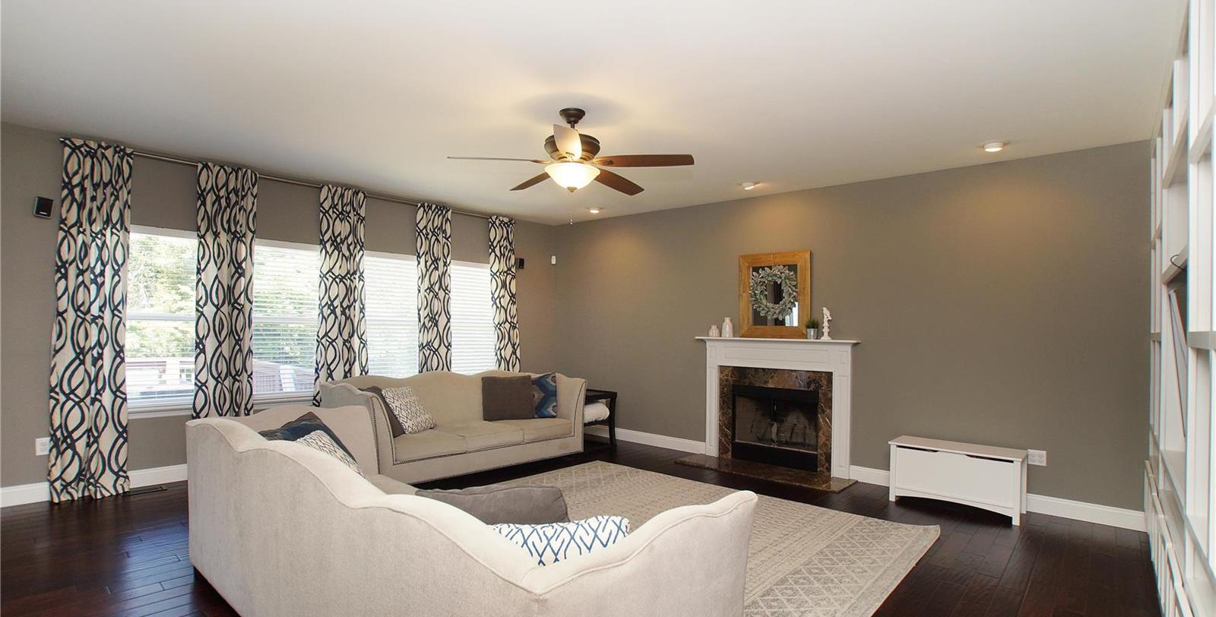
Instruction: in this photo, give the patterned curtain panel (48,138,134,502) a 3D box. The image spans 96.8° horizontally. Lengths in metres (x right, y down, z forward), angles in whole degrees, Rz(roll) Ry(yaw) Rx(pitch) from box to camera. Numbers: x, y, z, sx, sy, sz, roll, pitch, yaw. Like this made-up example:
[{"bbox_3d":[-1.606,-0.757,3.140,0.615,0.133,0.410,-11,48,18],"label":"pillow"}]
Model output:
[{"bbox_3d":[-3.849,0.082,4.035,0.425,2.670,0.129,3,-2,-45],"label":"patterned curtain panel"}]

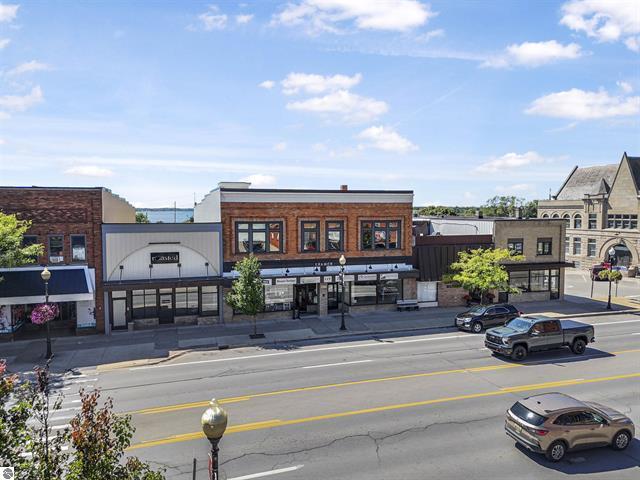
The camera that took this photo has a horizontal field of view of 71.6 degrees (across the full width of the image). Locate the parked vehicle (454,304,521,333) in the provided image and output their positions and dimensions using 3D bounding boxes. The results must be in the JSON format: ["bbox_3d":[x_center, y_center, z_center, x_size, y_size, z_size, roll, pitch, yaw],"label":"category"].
[{"bbox_3d":[11.774,5.394,31.146,4.750,1.680,1.840,-1,4,-16],"label":"parked vehicle"}]

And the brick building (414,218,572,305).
[{"bbox_3d":[13.361,1.410,46.087,15.300,7.400,16.000,-1,4,-17],"label":"brick building"}]

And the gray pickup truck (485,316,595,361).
[{"bbox_3d":[12.876,5.584,25.958,6.300,2.000,2.080,-1,4,-15],"label":"gray pickup truck"}]

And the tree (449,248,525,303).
[{"bbox_3d":[12.640,3.265,33.733,5.400,5.274,5.400,-1,4,-17],"label":"tree"}]

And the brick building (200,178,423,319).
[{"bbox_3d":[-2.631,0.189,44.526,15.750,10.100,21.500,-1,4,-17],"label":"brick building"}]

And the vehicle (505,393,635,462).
[{"bbox_3d":[8.895,6.435,15.876,4.580,1.680,1.880,-1,4,-15],"label":"vehicle"}]

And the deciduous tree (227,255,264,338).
[{"bbox_3d":[-4.772,3.610,28.586,2.400,5.339,2.400,-1,4,-17],"label":"deciduous tree"}]

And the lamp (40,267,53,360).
[{"bbox_3d":[-15.093,4.024,24.486,0.580,5.101,0.580,-1,4,-17],"label":"lamp"}]

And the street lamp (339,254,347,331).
[{"bbox_3d":[1.589,3.583,30.302,0.520,5.141,0.520,0,4,0],"label":"street lamp"}]

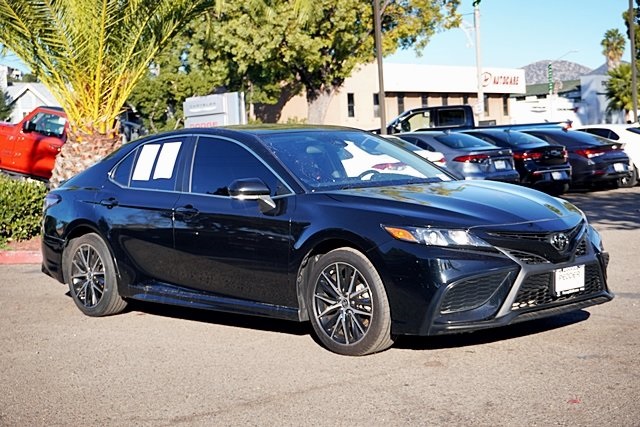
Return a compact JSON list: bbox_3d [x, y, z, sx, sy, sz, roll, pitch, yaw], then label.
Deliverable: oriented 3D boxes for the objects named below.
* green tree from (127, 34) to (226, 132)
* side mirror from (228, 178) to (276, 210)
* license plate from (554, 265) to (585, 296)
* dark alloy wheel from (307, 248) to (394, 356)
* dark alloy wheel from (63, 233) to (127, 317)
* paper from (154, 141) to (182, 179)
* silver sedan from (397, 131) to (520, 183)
[{"bbox_3d":[-5.171,-3.657,35.823,4.300,5.700,4.300,-3,4,-8],"label":"green tree"},{"bbox_3d":[-0.429,-0.121,6.639,0.235,0.200,0.210,-6,5,-44],"label":"side mirror"},{"bbox_3d":[1.488,0.396,6.117,0.310,0.160,0.020,-6,5,-44],"label":"license plate"},{"bbox_3d":[0.211,0.529,6.288,0.230,0.670,0.670,-6,5,-43],"label":"dark alloy wheel"},{"bbox_3d":[-1.770,0.482,8.301,0.230,0.670,0.670,-6,5,-44],"label":"dark alloy wheel"},{"bbox_3d":[-1.134,-0.393,7.689,0.222,0.285,0.008,1,-20,45],"label":"paper"},{"bbox_3d":[1.730,-0.868,20.591,4.630,1.435,1.780,1,5,43],"label":"silver sedan"}]

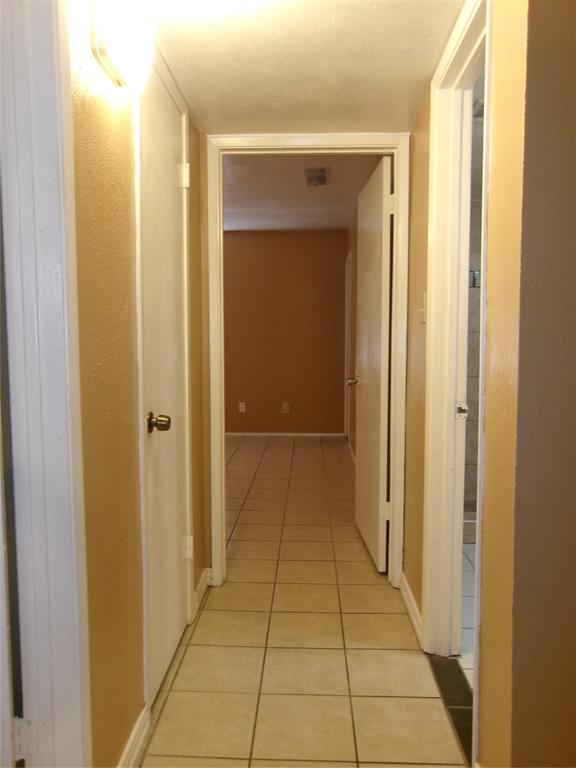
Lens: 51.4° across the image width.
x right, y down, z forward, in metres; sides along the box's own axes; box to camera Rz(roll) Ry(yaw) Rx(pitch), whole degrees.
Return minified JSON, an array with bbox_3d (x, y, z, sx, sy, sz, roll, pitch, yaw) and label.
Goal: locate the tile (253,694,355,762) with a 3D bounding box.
[{"bbox_3d":[0.051,1.068,1.869,0.302,0.010,0.302,0,5,2],"label":"tile"}]

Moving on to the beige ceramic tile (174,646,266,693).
[{"bbox_3d":[-0.243,1.041,2.186,0.302,0.010,0.302,0,5,2],"label":"beige ceramic tile"}]

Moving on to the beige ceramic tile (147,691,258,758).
[{"bbox_3d":[-0.253,1.065,1.880,0.302,0.010,0.302,0,5,2],"label":"beige ceramic tile"}]

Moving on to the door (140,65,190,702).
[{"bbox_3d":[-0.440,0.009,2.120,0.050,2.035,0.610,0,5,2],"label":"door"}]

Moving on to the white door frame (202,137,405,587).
[{"bbox_3d":[0.094,-0.085,2.862,0.923,2.122,0.140,0,4,2],"label":"white door frame"}]

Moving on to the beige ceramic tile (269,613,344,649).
[{"bbox_3d":[0.073,1.020,2.479,0.302,0.010,0.302,0,5,2],"label":"beige ceramic tile"}]

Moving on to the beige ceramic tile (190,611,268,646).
[{"bbox_3d":[-0.232,1.017,2.489,0.302,0.010,0.302,0,5,2],"label":"beige ceramic tile"}]

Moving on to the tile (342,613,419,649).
[{"bbox_3d":[0.377,1.014,2.450,0.301,0.010,0.307,0,4,2],"label":"tile"}]

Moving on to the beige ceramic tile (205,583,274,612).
[{"bbox_3d":[-0.221,0.990,2.779,0.310,0.010,0.307,0,4,2],"label":"beige ceramic tile"}]

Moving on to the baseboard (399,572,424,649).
[{"bbox_3d":[0.526,0.957,2.579,0.015,0.085,0.547,0,4,2],"label":"baseboard"}]

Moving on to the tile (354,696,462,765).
[{"bbox_3d":[0.357,1.071,1.860,0.302,0.010,0.302,0,5,2],"label":"tile"}]

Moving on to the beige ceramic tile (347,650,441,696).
[{"bbox_3d":[0.366,1.046,2.167,0.302,0.010,0.302,0,5,2],"label":"beige ceramic tile"}]

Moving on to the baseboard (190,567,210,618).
[{"bbox_3d":[-0.399,0.947,2.701,0.015,0.088,0.371,0,4,2],"label":"baseboard"}]

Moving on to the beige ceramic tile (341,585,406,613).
[{"bbox_3d":[0.387,0.992,2.757,0.298,0.010,0.307,0,4,2],"label":"beige ceramic tile"}]

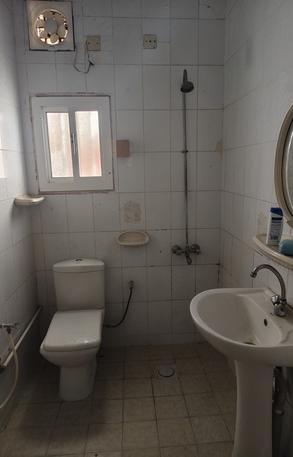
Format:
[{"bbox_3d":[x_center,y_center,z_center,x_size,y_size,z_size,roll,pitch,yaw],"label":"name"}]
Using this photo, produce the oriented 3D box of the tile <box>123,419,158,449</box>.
[{"bbox_3d":[-0.031,1.162,1.714,0.200,0.010,0.193,-2,11,-3],"label":"tile"}]

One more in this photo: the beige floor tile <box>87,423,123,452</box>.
[{"bbox_3d":[-0.229,1.179,1.711,0.200,0.010,0.195,-2,11,-3],"label":"beige floor tile"}]

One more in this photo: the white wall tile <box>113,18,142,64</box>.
[{"bbox_3d":[-0.131,-1.304,2.123,0.200,0.300,0.010,-2,11,-4],"label":"white wall tile"}]

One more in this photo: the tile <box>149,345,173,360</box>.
[{"bbox_3d":[0.115,1.016,2.470,0.198,0.010,0.198,-2,11,-3],"label":"tile"}]

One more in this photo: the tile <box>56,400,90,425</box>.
[{"bbox_3d":[-0.441,1.152,1.893,0.198,0.010,0.196,-2,11,-3],"label":"tile"}]

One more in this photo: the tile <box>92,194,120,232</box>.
[{"bbox_3d":[-0.308,-0.125,2.352,0.200,0.300,0.010,-2,11,-3],"label":"tile"}]

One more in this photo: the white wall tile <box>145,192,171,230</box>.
[{"bbox_3d":[0.091,-0.138,2.375,0.200,0.300,0.010,-2,11,-3],"label":"white wall tile"}]

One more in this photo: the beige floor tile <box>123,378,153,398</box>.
[{"bbox_3d":[-0.055,1.100,2.092,0.200,0.010,0.195,-2,11,-3],"label":"beige floor tile"}]

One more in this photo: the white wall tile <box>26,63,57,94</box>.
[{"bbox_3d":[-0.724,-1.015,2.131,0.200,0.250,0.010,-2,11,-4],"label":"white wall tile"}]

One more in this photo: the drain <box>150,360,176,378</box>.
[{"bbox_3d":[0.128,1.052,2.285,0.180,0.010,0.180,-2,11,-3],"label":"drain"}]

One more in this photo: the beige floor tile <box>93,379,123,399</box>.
[{"bbox_3d":[-0.258,1.097,2.069,0.200,0.010,0.193,-2,11,-3],"label":"beige floor tile"}]

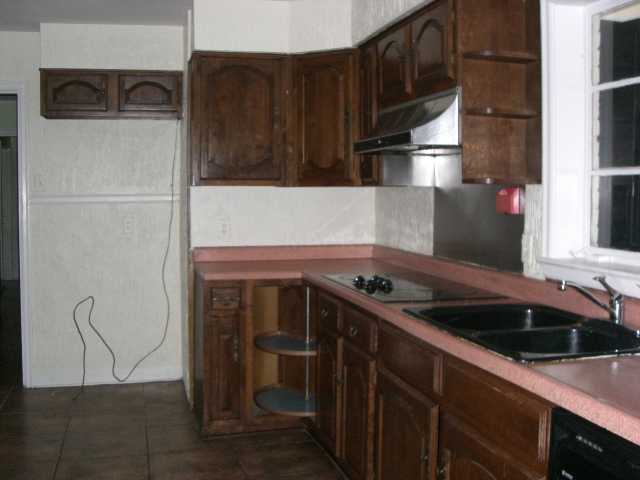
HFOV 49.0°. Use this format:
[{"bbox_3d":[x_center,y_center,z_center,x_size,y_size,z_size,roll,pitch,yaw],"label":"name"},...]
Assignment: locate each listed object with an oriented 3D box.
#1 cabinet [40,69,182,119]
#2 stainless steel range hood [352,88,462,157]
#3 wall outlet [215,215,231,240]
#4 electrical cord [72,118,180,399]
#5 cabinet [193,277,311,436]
[{"bbox_3d":[-1.352,-0.946,4.609,0.881,0.294,0.297,-1,4,-16],"label":"cabinet"},{"bbox_3d":[0.515,-0.497,3.062,0.521,0.210,0.774,-1,4,-16],"label":"stainless steel range hood"},{"bbox_3d":[-0.598,-0.076,4.312,0.084,0.137,0.012,-1,4,-16],"label":"wall outlet"},{"bbox_3d":[-1.301,0.098,4.745,0.734,1.809,0.205,-1,4,-16],"label":"electrical cord"},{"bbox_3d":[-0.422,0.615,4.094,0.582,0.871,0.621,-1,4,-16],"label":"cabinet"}]

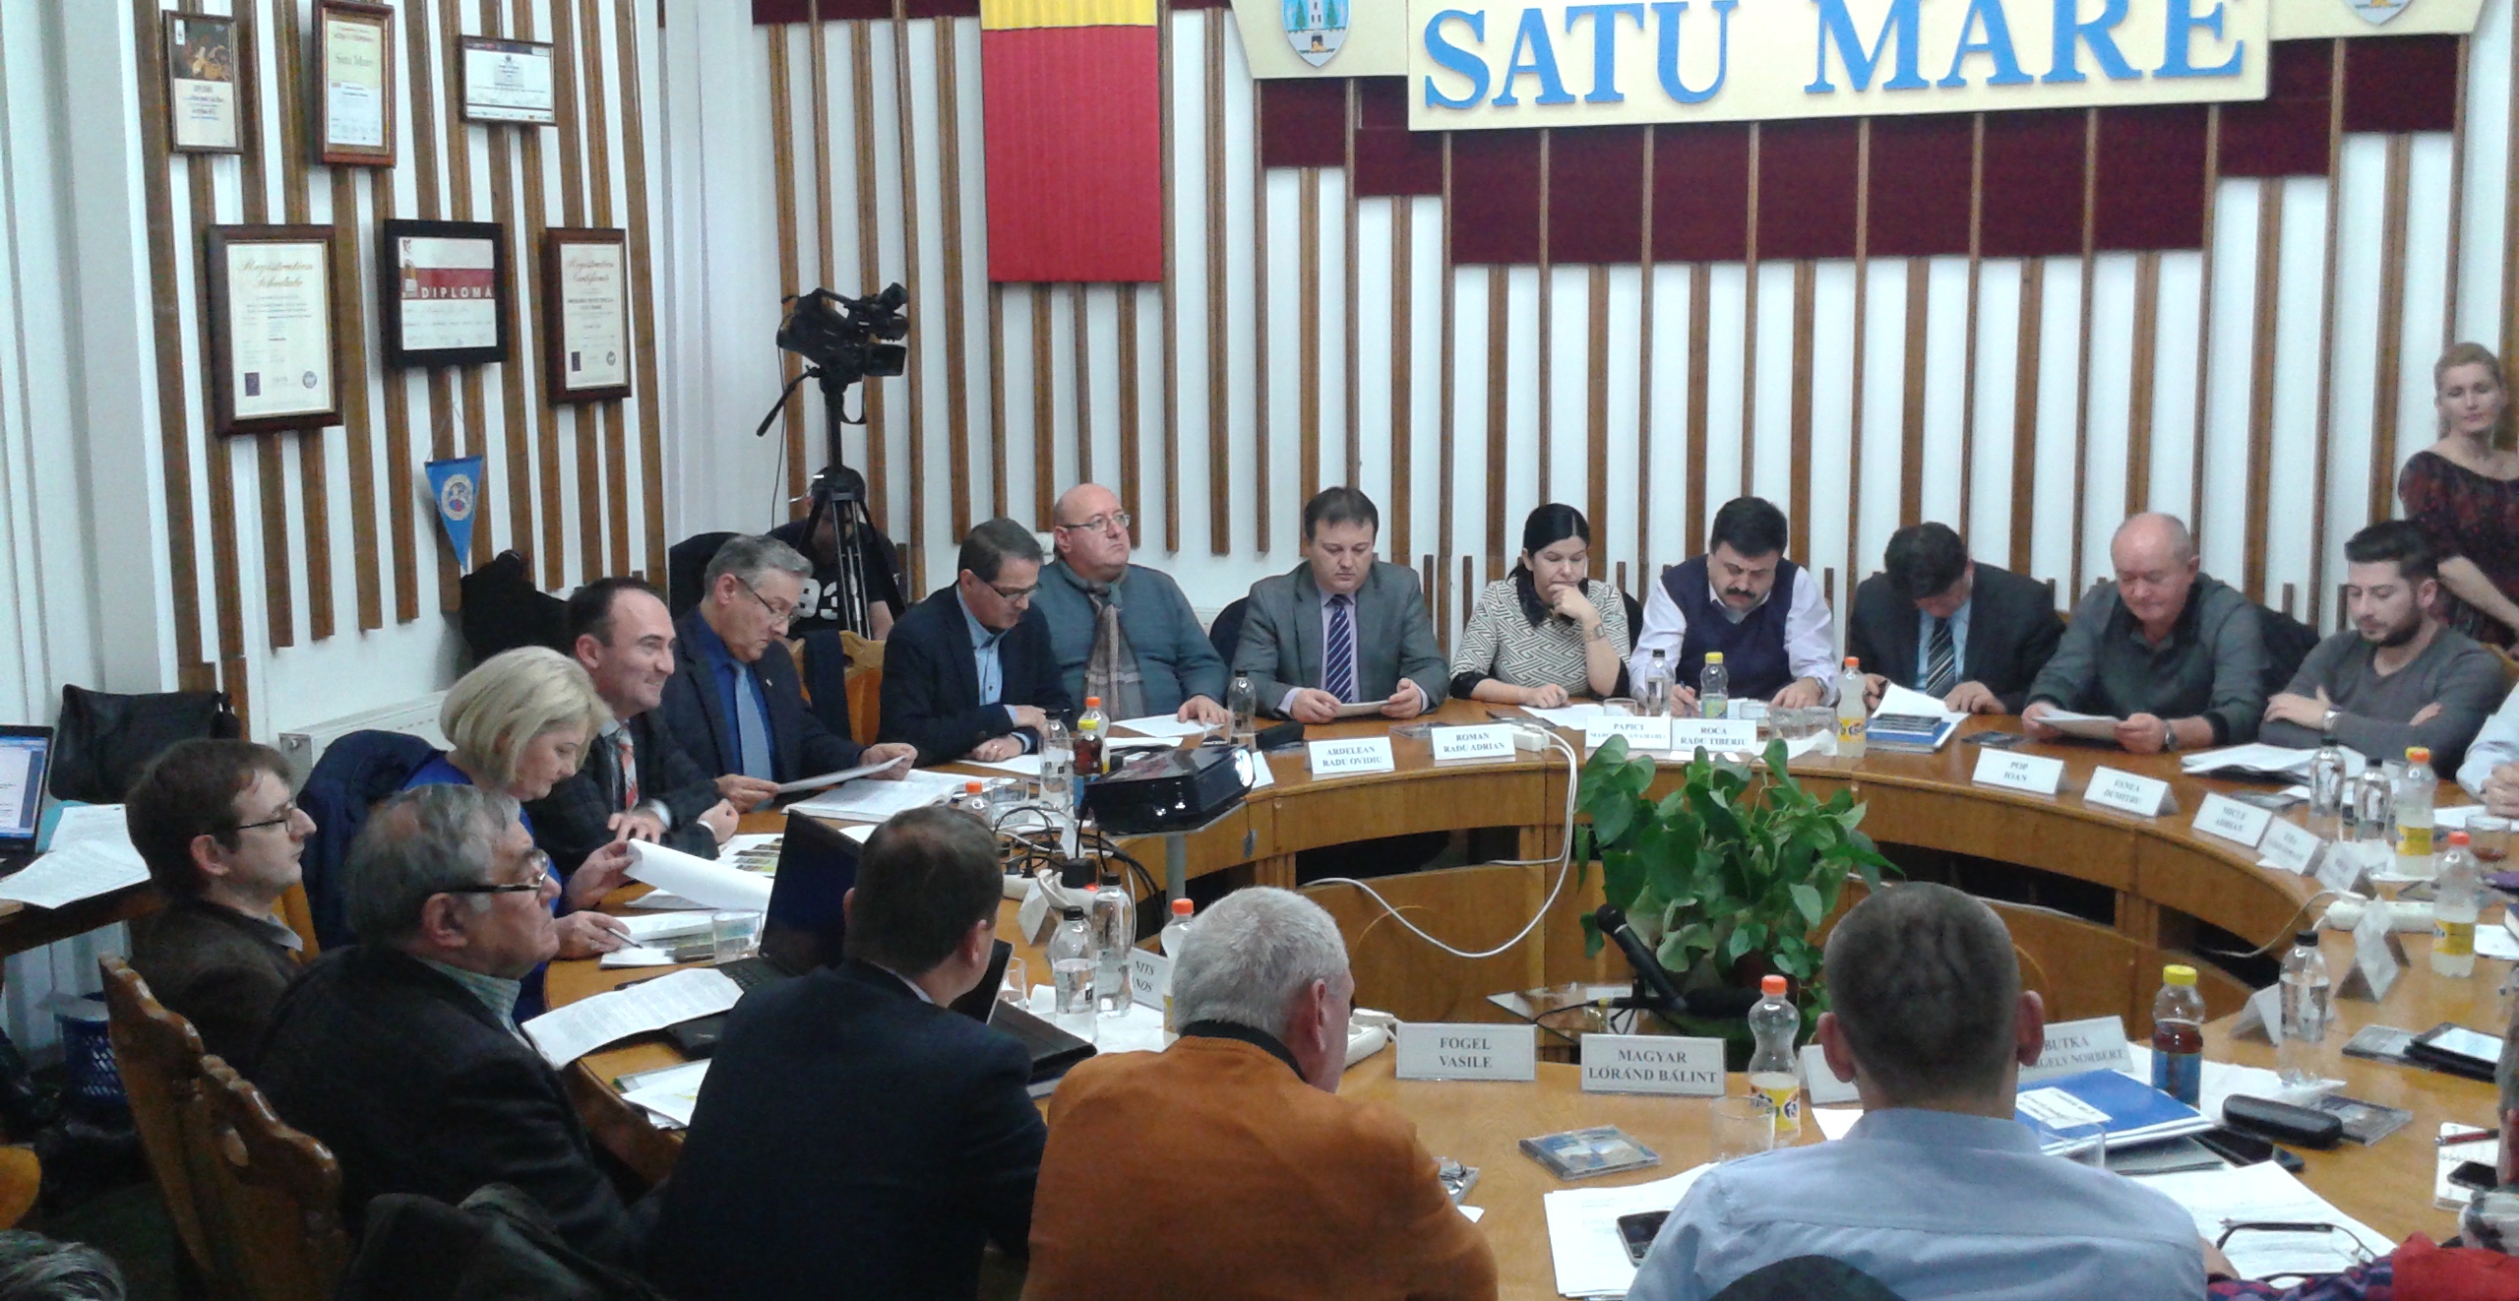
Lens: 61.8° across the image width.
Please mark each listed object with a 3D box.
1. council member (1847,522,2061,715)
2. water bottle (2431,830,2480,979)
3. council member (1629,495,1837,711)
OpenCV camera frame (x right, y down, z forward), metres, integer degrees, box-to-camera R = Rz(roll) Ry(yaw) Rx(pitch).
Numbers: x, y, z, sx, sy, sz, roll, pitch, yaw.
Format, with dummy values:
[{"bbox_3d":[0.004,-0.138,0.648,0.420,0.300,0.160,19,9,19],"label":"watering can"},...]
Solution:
[{"bbox_3d":[1.807,0.294,5.660,0.580,1.270,0.750,4,11,26],"label":"council member"},{"bbox_3d":[1.980,0.419,3.496,0.070,0.240,0.070,-1,8,0],"label":"water bottle"},{"bbox_3d":[1.397,0.241,6.167,0.600,1.340,0.750,2,9,15],"label":"council member"}]

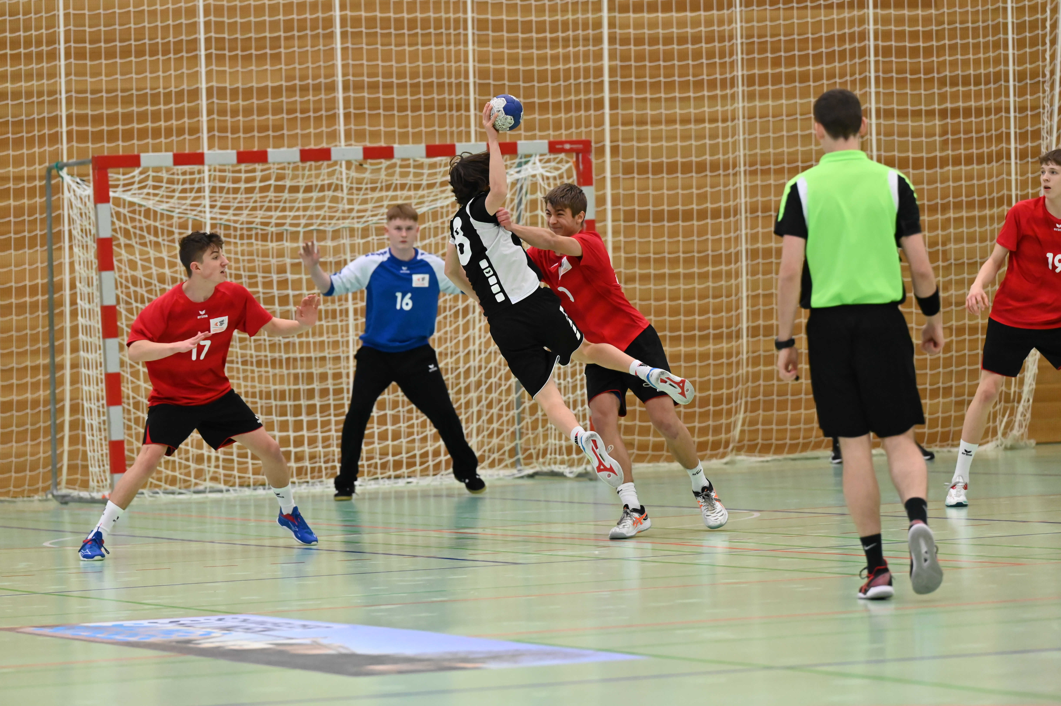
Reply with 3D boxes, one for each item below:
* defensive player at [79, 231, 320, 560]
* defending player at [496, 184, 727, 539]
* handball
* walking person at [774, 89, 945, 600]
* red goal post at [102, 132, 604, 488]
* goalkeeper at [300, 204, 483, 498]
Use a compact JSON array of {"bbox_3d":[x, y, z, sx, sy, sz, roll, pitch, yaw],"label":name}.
[{"bbox_3d":[-1.559,0.167,27.700,1.060,1.530,0.650,-3,1,-26],"label":"defensive player"},{"bbox_3d":[0.385,0.042,27.500,1.000,1.620,0.620,-3,1,-44],"label":"defending player"},{"bbox_3d":[-0.117,-1.128,27.700,0.175,0.175,0.175,-2,0,0],"label":"handball"},{"bbox_3d":[1.178,-0.031,21.000,0.590,1.820,0.520,-2,0,-6],"label":"walking person"},{"bbox_3d":[-1.060,-0.189,35.343,3.160,2.080,0.120,-3,1,-22],"label":"red goal post"},{"bbox_3d":[-0.785,-0.026,34.750,1.100,1.730,0.550,-2,0,-3],"label":"goalkeeper"}]

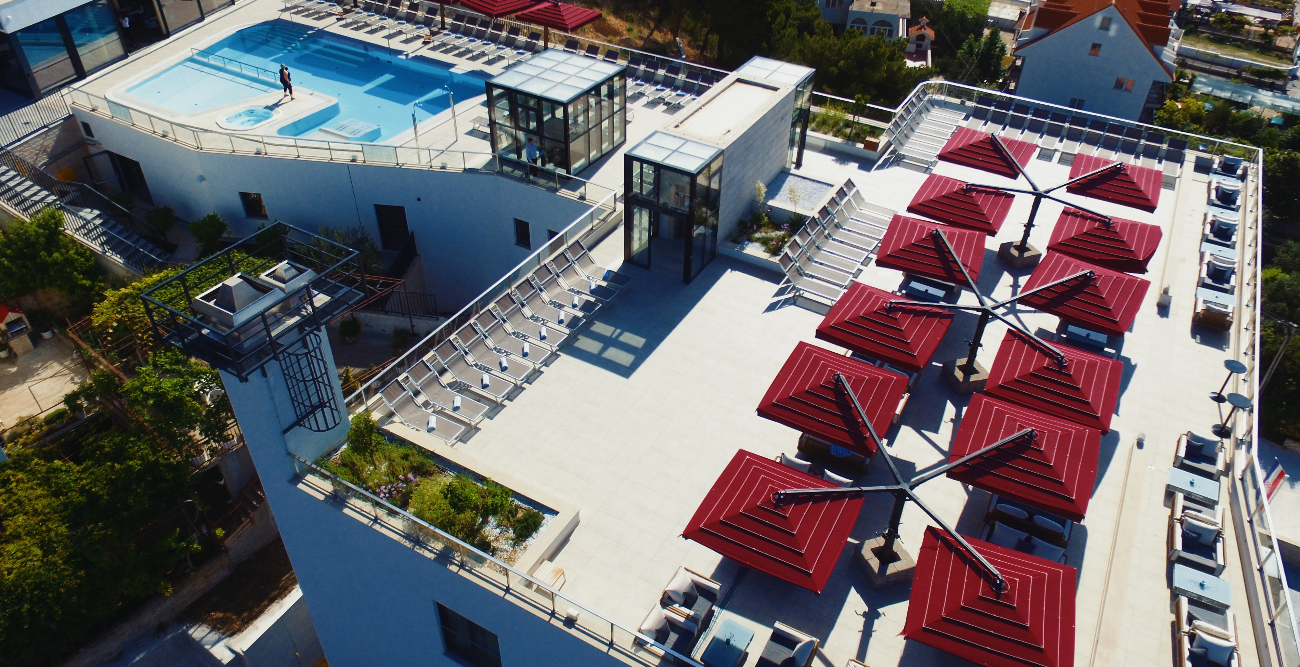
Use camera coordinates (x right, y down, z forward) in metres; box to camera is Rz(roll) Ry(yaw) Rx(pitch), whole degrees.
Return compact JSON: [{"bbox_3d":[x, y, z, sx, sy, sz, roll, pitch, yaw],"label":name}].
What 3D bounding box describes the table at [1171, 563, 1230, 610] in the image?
[{"bbox_3d":[12.414,5.800,16.986,1.100,0.440,0.710,17,39,16],"label":"table"}]

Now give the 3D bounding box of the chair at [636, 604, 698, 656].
[{"bbox_3d":[0.377,6.415,16.061,0.920,0.700,0.930,23,44,24],"label":"chair"}]

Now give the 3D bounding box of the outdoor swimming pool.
[{"bbox_3d":[-17.619,-12.703,38.265,16.000,1.300,10.500,20,43,21],"label":"outdoor swimming pool"}]

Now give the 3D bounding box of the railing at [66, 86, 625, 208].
[{"bbox_3d":[-13.446,-7.568,30.516,25.254,0.900,2.713,12,38,11],"label":"railing"}]

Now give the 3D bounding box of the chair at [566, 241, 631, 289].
[{"bbox_3d":[-1.701,-2.180,25.272,2.200,1.000,0.670,22,41,22],"label":"chair"}]

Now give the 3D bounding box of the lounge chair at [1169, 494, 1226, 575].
[{"bbox_3d":[13.134,4.838,18.053,1.020,0.720,1.850,17,40,17],"label":"lounge chair"}]

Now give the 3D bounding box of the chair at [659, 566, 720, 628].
[{"bbox_3d":[0.900,5.973,16.897,0.940,0.730,0.910,20,42,22],"label":"chair"}]

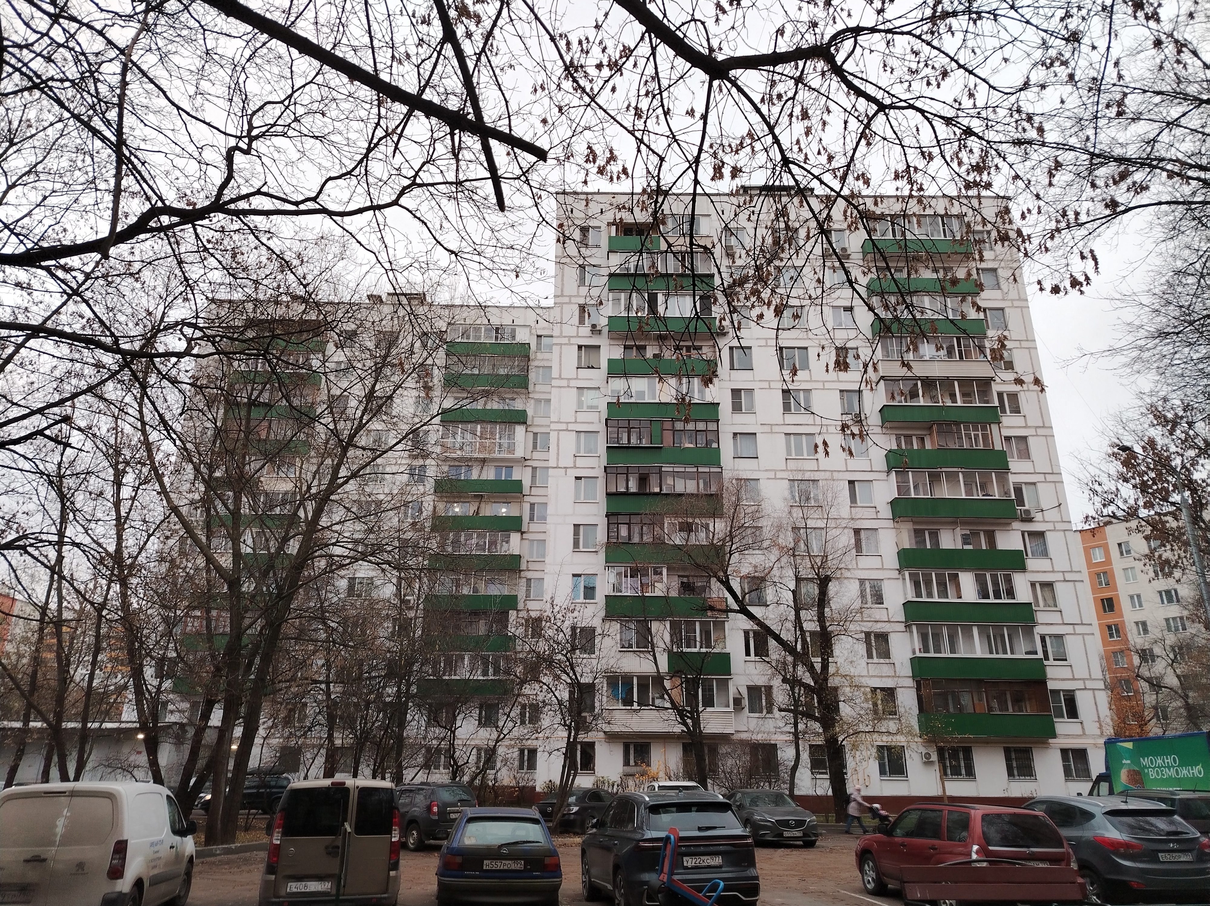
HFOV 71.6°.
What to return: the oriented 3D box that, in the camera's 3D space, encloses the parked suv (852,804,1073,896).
[{"bbox_3d":[5.844,6.738,14.110,1.740,1.600,4.450,4,-21,-9],"label":"parked suv"}]

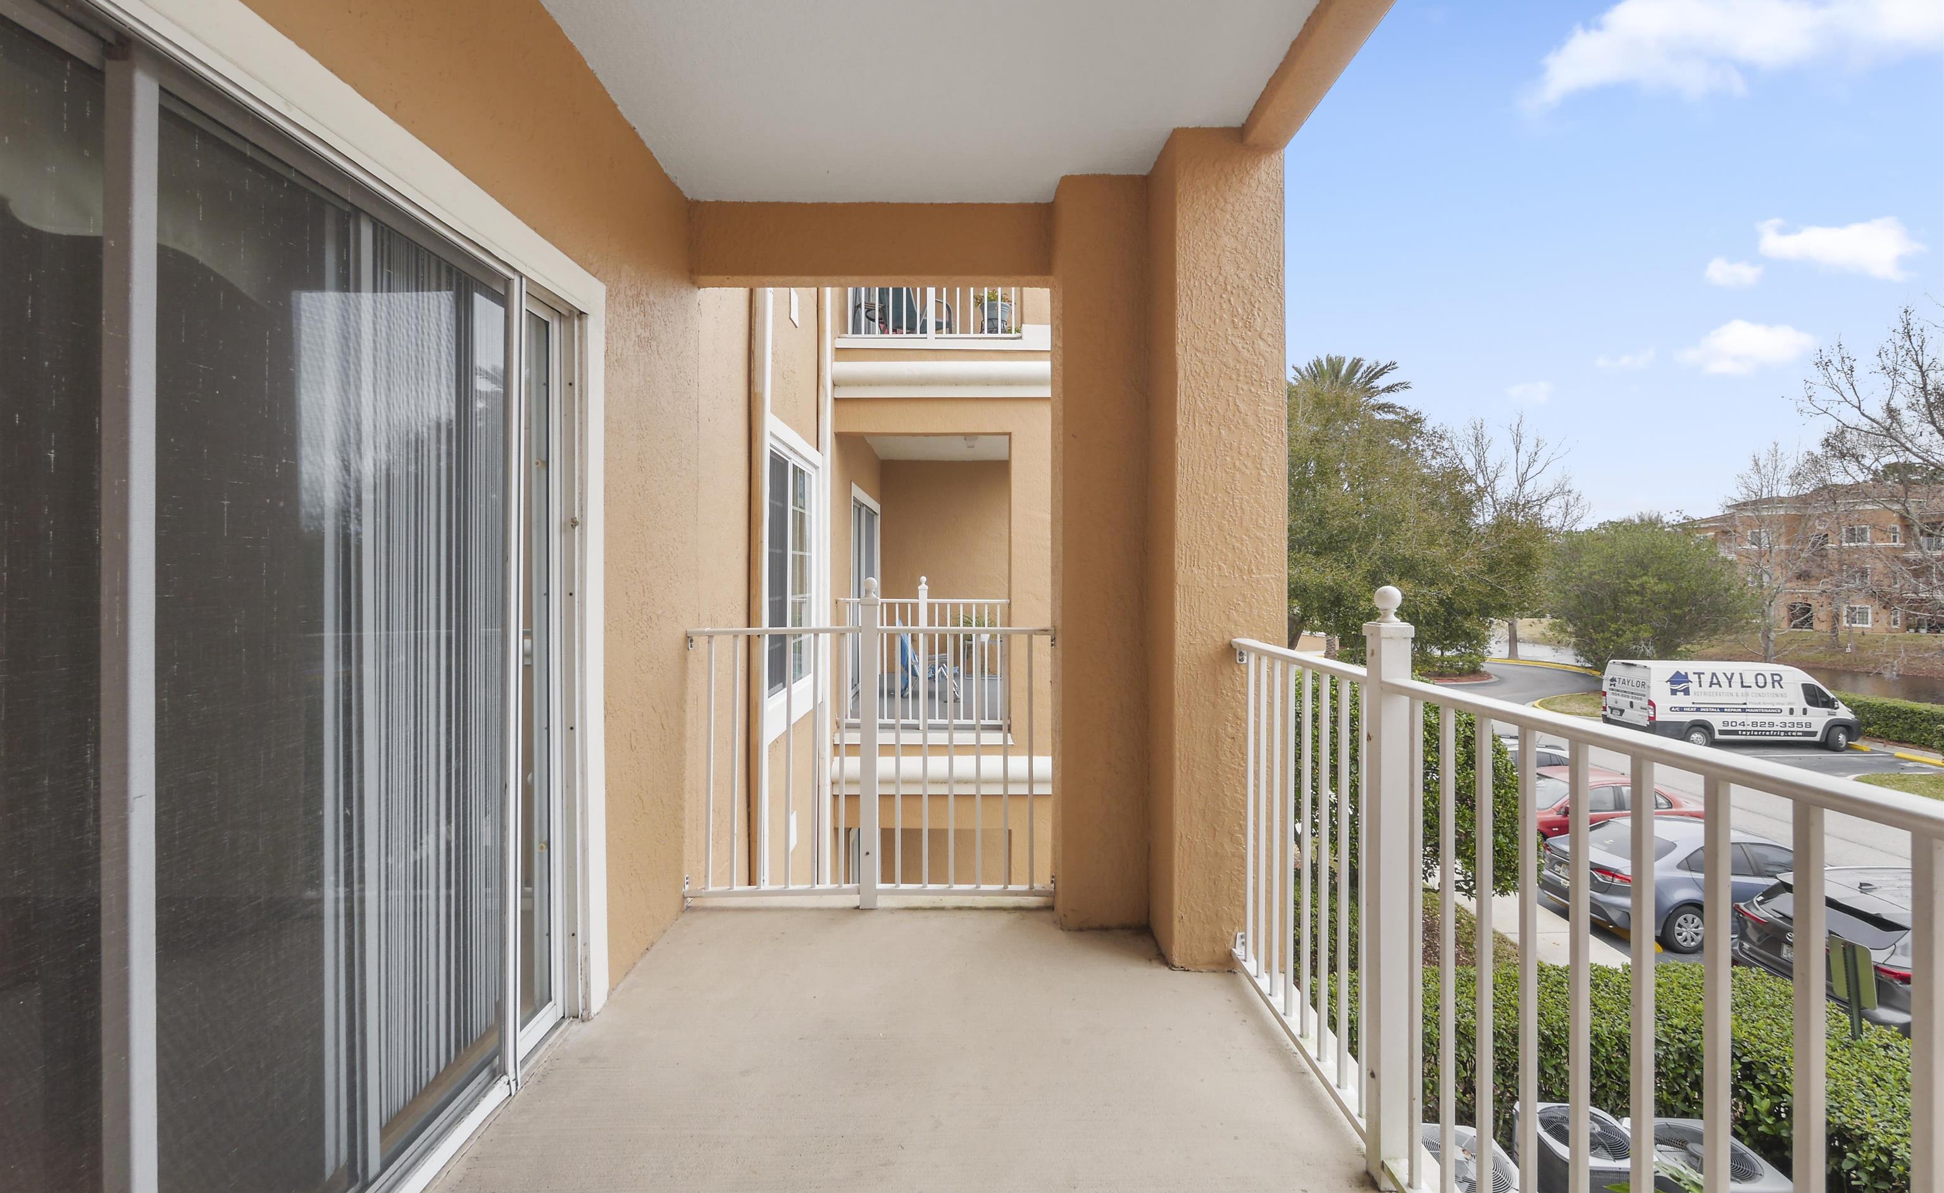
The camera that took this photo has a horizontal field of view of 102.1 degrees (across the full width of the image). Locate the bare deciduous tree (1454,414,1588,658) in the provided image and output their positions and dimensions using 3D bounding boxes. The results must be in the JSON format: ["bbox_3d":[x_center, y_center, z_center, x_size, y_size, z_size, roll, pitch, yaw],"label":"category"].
[{"bbox_3d":[33.400,-3.700,48.000,6.800,15.000,6.800,0,1,0],"label":"bare deciduous tree"}]

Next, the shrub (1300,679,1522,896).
[{"bbox_3d":[6.100,2.750,10.800,2.600,3.300,2.600,0,1,0],"label":"shrub"}]

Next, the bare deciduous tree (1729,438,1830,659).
[{"bbox_3d":[34.000,-1.000,33.500,3.800,11.000,3.800,0,1,0],"label":"bare deciduous tree"}]

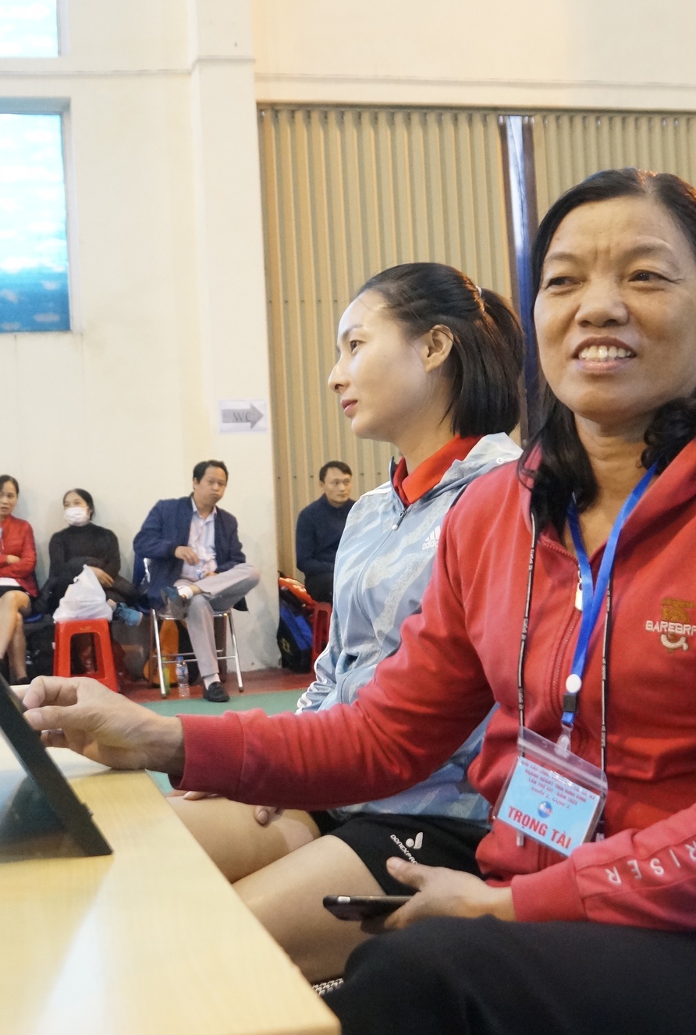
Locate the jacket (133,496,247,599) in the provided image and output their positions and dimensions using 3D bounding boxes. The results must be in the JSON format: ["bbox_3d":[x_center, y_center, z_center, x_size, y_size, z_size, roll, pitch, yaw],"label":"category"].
[{"bbox_3d":[-0.868,0.195,7.854,0.600,0.620,0.420,-3,0,-22],"label":"jacket"}]

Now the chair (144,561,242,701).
[{"bbox_3d":[-0.859,0.551,7.885,0.450,0.810,0.520,-3,0,-14],"label":"chair"}]

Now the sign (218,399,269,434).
[{"bbox_3d":[-0.645,-0.624,8.833,0.297,0.210,0.010,-3,0,-14],"label":"sign"}]

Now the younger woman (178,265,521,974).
[{"bbox_3d":[-0.029,0.313,1.723,0.690,1.270,0.500,-3,0,-24],"label":"younger woman"}]

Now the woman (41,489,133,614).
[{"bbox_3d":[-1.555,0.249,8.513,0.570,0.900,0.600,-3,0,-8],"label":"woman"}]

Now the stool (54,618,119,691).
[{"bbox_3d":[-1.479,0.784,8.034,0.350,0.440,0.350,-3,0,-14],"label":"stool"}]

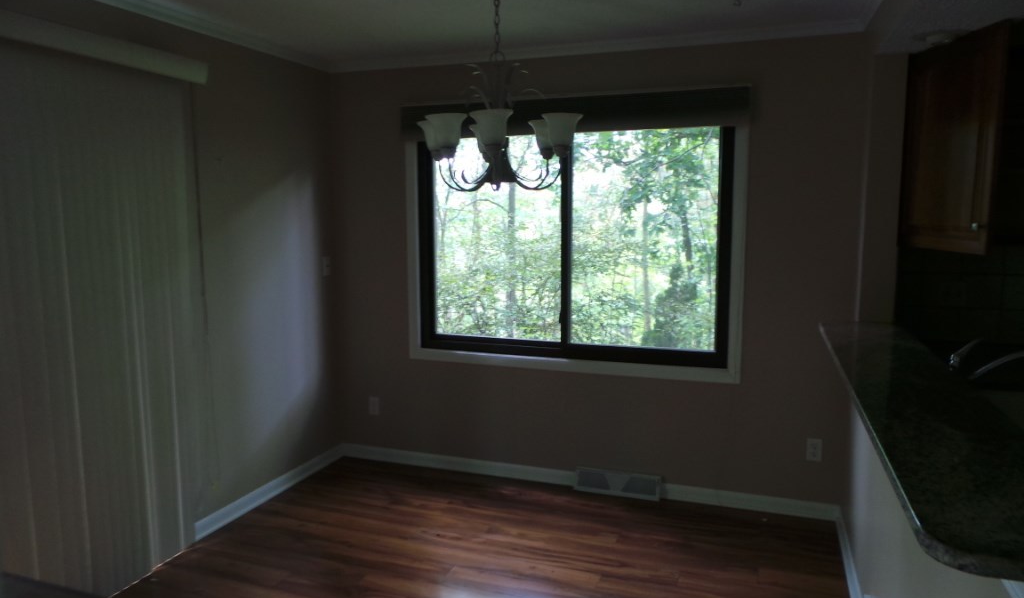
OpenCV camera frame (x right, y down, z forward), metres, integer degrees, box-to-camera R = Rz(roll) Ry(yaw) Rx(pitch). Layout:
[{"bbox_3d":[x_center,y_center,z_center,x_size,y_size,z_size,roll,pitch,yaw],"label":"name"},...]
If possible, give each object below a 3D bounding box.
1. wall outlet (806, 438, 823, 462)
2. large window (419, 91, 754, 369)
[{"bbox_3d":[1.498,0.751,3.370,0.071,0.116,0.012,2,8,20],"label":"wall outlet"},{"bbox_3d":[0.271,-0.327,3.669,1.850,1.430,0.100,2,8,20],"label":"large window"}]

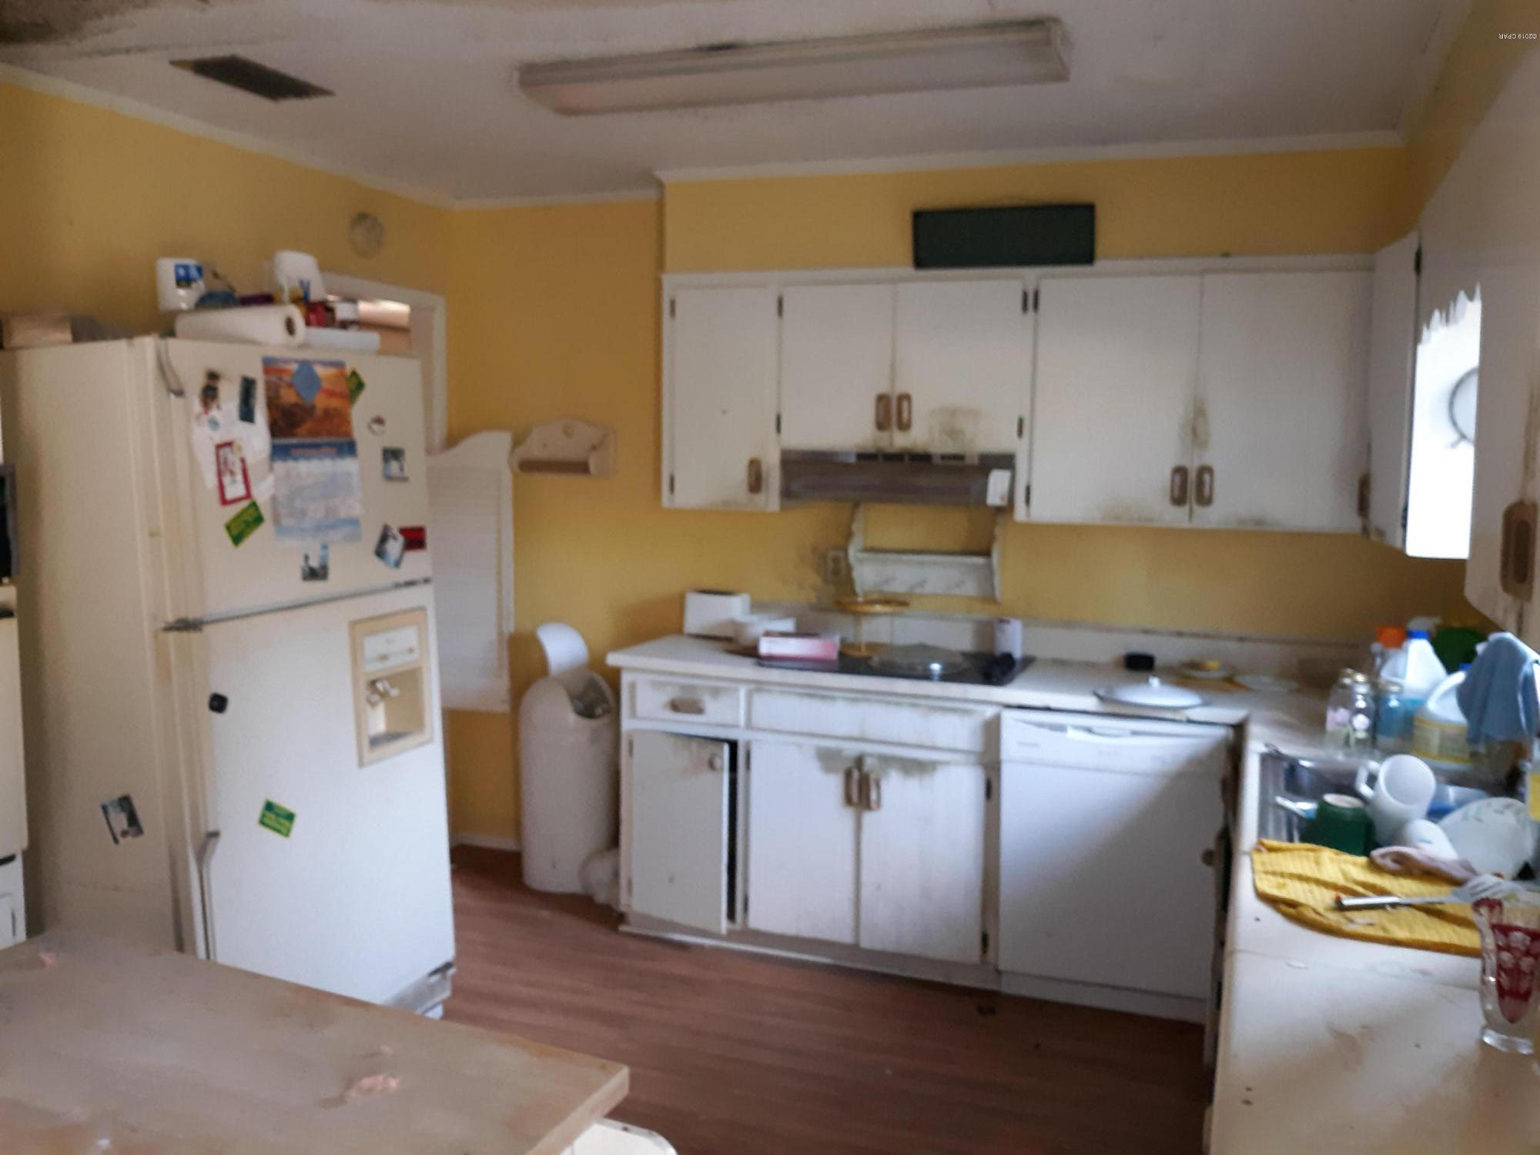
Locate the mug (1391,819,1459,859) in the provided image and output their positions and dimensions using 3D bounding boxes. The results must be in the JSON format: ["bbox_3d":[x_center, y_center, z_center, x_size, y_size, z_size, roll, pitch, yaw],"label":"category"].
[{"bbox_3d":[1.235,0.501,2.340,0.112,0.092,0.092,3,7,18],"label":"mug"}]

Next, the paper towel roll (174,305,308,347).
[{"bbox_3d":[-1.254,-0.586,2.950,0.285,0.102,0.102,3,7,18],"label":"paper towel roll"}]

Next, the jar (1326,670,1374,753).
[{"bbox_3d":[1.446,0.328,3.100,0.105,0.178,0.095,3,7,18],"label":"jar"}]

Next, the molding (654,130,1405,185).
[{"bbox_3d":[0.671,-1.248,3.723,2.200,0.040,0.030,3,7,18],"label":"molding"}]

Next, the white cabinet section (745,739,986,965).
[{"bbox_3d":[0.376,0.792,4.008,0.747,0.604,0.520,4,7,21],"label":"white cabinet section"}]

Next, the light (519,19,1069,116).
[{"bbox_3d":[0.043,-1.136,2.812,1.225,0.064,0.262,3,7,18],"label":"light"}]

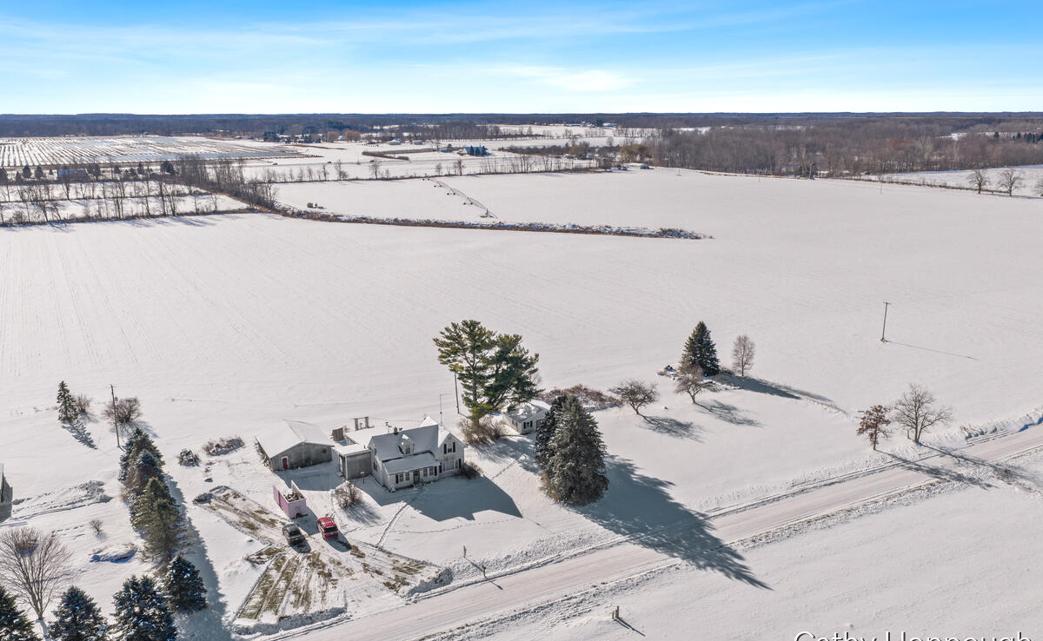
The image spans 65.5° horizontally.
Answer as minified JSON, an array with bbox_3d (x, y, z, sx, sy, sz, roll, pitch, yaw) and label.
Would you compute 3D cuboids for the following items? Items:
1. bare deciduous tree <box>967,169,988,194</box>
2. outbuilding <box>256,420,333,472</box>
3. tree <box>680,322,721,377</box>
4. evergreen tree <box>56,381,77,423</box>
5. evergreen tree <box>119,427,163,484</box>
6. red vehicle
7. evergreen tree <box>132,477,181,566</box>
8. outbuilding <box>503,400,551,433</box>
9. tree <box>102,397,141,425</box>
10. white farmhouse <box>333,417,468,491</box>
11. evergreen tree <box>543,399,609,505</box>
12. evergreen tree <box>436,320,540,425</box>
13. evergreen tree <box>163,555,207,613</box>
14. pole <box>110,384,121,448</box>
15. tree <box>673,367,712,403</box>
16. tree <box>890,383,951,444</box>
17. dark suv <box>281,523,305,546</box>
[{"bbox_3d":[311.680,-94.112,551.035,15.410,16.060,15.410,0,14,0],"label":"bare deciduous tree"},{"bbox_3d":[-37.352,20.080,133.849,10.000,4.300,10.800,-7,16,-26],"label":"outbuilding"},{"bbox_3d":[38.866,5.732,175.139,8.550,11.260,8.550,0,14,0],"label":"tree"},{"bbox_3d":[-83.037,14.802,147.783,3.810,7.670,3.810,0,14,0],"label":"evergreen tree"},{"bbox_3d":[-57.866,20.109,123.922,7.170,7.511,7.170,-7,16,-26],"label":"evergreen tree"},{"bbox_3d":[-25.669,27.283,107.523,1.820,1.680,4.400,-8,16,-27],"label":"red vehicle"},{"bbox_3d":[-45.756,24.876,101.884,6.140,11.010,6.140,0,14,0],"label":"evergreen tree"},{"bbox_3d":[2.232,17.312,147.711,8.800,3.500,7.000,-8,16,-28],"label":"outbuilding"},{"bbox_3d":[-72.714,16.105,147.858,6.980,5.080,6.980,0,14,0],"label":"tree"},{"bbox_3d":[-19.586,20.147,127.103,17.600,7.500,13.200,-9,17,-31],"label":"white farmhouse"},{"bbox_3d":[8.183,18.515,118.539,9.020,14.870,9.020,0,14,0],"label":"evergreen tree"},{"bbox_3d":[-6.396,9.380,144.683,18.920,19.530,15.130,0,14,0],"label":"evergreen tree"},{"bbox_3d":[-38.107,29.197,91.372,4.797,6.057,4.797,-7,16,-24],"label":"evergreen tree"},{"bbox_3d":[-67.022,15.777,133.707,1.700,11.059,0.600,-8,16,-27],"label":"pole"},{"bbox_3d":[32.492,12.462,154.326,7.110,6.887,6.755,3,15,12],"label":"tree"},{"bbox_3d":[66.243,15.614,134.842,9.825,10.378,8.842,7,16,27],"label":"tree"},{"bbox_3d":[-30.760,28.074,108.248,1.850,1.600,4.600,-9,17,-31],"label":"dark suv"}]

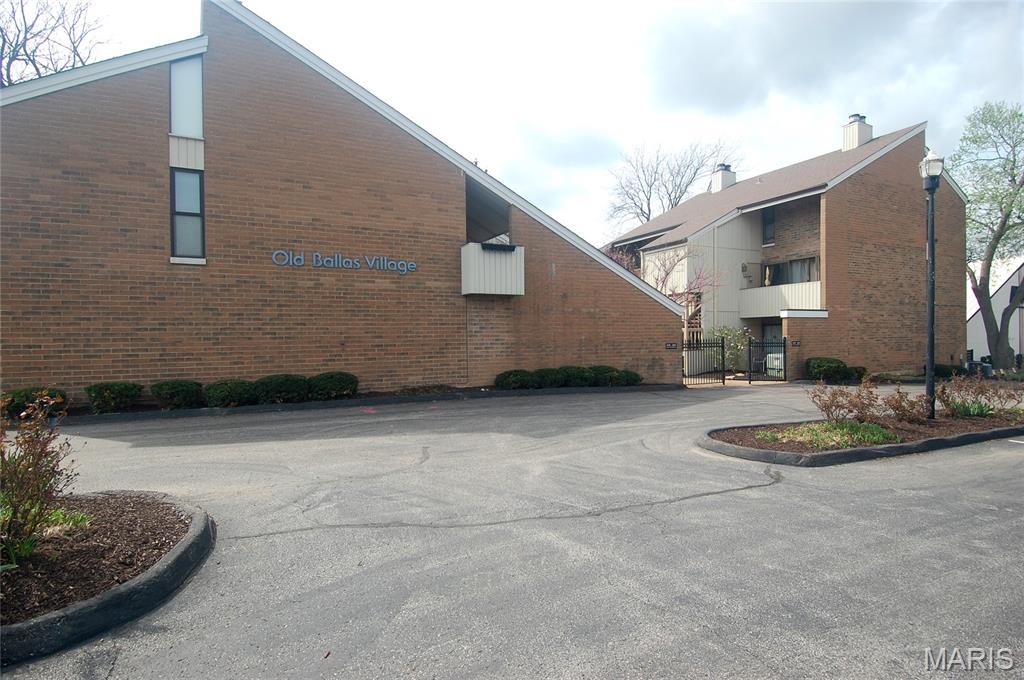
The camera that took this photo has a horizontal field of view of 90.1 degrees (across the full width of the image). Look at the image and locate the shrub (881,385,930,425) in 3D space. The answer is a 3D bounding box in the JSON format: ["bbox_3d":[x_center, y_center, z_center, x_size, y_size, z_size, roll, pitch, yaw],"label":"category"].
[{"bbox_3d":[6.666,1.074,8.650,0.720,0.660,0.680,-1,1,-25],"label":"shrub"}]

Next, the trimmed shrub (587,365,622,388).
[{"bbox_3d":[2.551,1.004,14.181,0.850,0.550,0.850,-1,0,0],"label":"trimmed shrub"}]

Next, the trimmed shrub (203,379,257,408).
[{"bbox_3d":[-5.663,1.070,10.381,0.998,0.497,0.780,-1,1,-25],"label":"trimmed shrub"}]

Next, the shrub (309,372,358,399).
[{"bbox_3d":[-3.913,0.983,11.210,1.057,0.629,0.800,-1,1,-25],"label":"shrub"}]

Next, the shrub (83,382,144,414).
[{"bbox_3d":[-7.428,1.058,9.544,0.857,0.605,0.780,-1,1,-25],"label":"shrub"}]

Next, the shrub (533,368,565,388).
[{"bbox_3d":[0.973,1.016,13.527,0.931,0.524,0.780,-1,1,-25],"label":"shrub"}]

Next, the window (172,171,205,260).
[{"bbox_3d":[-6.611,-2.573,10.429,0.589,1.816,0.120,-1,1,-25],"label":"window"}]

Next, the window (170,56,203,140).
[{"bbox_3d":[-6.651,-5.015,10.460,0.570,1.720,0.100,-1,0,-25],"label":"window"}]

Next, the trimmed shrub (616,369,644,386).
[{"bbox_3d":[3.239,1.045,14.506,0.800,0.470,0.800,-1,0,0],"label":"trimmed shrub"}]

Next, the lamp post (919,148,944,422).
[{"bbox_3d":[6.887,-0.912,8.400,0.320,4.400,0.320,0,0,17],"label":"lamp post"}]

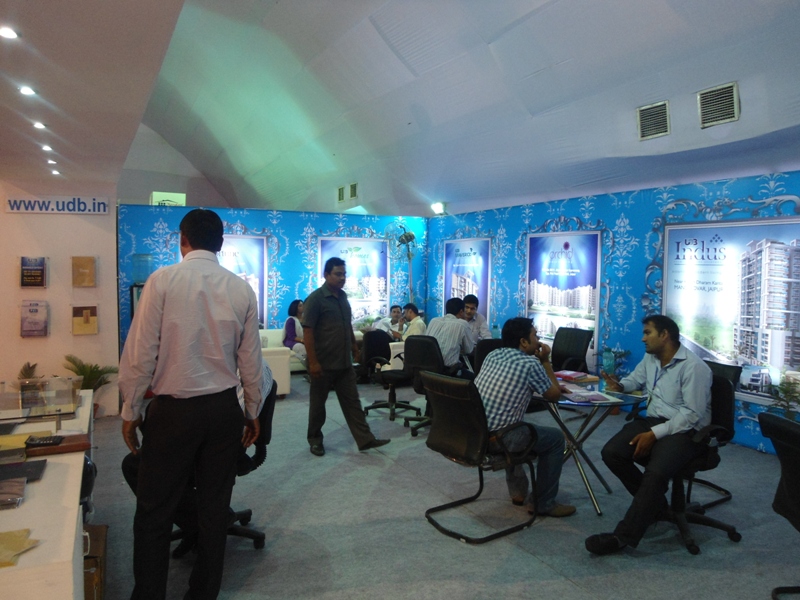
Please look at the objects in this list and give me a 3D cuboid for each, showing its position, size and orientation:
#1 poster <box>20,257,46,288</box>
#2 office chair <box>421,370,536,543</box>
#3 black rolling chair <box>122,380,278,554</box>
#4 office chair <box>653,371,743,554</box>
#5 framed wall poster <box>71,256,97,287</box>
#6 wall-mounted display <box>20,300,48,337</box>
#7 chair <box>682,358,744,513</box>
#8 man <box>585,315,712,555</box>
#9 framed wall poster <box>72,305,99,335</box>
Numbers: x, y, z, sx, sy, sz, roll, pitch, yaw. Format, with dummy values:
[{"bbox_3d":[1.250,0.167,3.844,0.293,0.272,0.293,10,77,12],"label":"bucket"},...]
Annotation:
[{"bbox_3d":[-3.552,-0.264,5.828,0.221,0.305,0.040,-1,4,-25],"label":"poster"},{"bbox_3d":[0.538,0.928,3.828,0.590,0.930,0.550,-2,5,-36],"label":"office chair"},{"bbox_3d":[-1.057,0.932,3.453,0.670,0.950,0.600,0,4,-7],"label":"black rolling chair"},{"bbox_3d":[1.693,0.943,3.663,0.600,0.940,0.590,-1,4,-24],"label":"office chair"},{"bbox_3d":[-3.158,-0.280,6.010,0.226,0.300,0.040,-1,4,-25],"label":"framed wall poster"},{"bbox_3d":[-3.560,0.185,5.857,0.230,0.362,0.040,-1,4,-25],"label":"wall-mounted display"},{"bbox_3d":[1.993,0.910,4.252,0.600,0.930,0.560,-2,4,-26],"label":"chair"},{"bbox_3d":[1.451,0.757,3.580,0.820,1.320,0.600,-1,4,-24],"label":"man"},{"bbox_3d":[-3.165,0.204,6.042,0.236,0.298,0.040,-1,4,-25],"label":"framed wall poster"}]

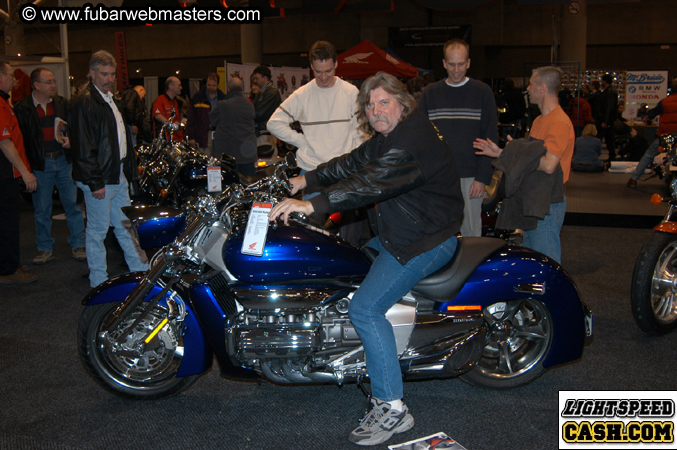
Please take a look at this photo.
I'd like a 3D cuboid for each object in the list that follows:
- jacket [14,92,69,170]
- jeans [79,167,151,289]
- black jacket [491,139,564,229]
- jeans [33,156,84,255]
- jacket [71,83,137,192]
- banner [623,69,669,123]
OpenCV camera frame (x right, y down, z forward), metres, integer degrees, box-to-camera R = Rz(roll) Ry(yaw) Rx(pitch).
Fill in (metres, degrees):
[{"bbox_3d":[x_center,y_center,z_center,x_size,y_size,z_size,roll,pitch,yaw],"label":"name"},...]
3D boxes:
[{"bbox_3d":[-2.745,-0.846,6.250,0.510,0.710,0.330,-9,12,-42],"label":"jacket"},{"bbox_3d":[-1.729,0.011,5.150,0.450,0.960,0.400,3,10,26],"label":"jeans"},{"bbox_3d":[1.292,-0.275,4.600,0.450,0.620,0.340,-4,9,-14],"label":"black jacket"},{"bbox_3d":[-2.629,-0.202,6.350,0.420,0.920,0.360,-8,11,-38],"label":"jeans"},{"bbox_3d":[-1.772,-0.652,5.100,0.350,0.790,0.480,3,10,26],"label":"jacket"},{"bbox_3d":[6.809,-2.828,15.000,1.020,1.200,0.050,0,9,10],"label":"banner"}]

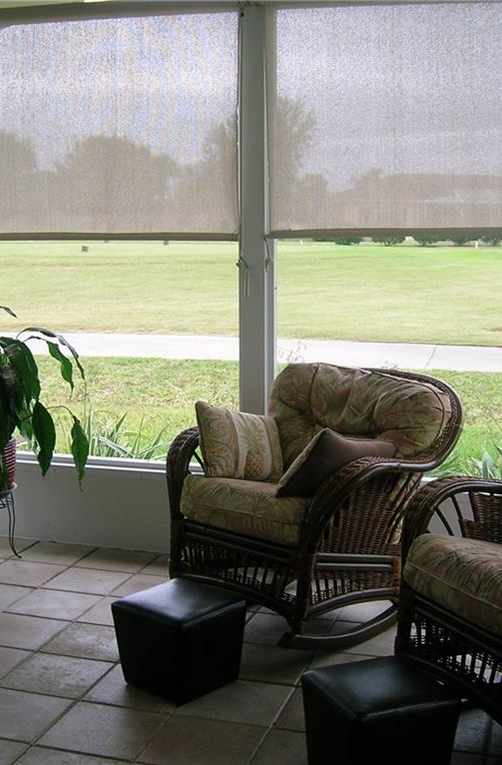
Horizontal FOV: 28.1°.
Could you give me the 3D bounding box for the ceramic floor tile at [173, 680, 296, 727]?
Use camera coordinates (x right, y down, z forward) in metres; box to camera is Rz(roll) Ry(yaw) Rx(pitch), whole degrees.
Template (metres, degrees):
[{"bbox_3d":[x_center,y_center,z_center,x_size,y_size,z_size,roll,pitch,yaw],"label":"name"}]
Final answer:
[{"bbox_3d":[-0.053,1.009,3.176,0.295,0.010,0.295,3,7,15],"label":"ceramic floor tile"}]

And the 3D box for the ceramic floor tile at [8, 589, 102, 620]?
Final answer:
[{"bbox_3d":[-0.798,0.912,4.114,0.315,0.012,0.315,2,8,16],"label":"ceramic floor tile"}]

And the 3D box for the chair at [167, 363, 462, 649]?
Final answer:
[{"bbox_3d":[0.247,0.457,3.959,0.783,0.912,0.921,8,10,41],"label":"chair"}]

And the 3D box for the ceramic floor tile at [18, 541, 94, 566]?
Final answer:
[{"bbox_3d":[-0.949,0.833,4.863,0.320,0.010,0.320,2,8,15],"label":"ceramic floor tile"}]

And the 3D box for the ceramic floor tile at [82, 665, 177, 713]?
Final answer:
[{"bbox_3d":[-0.357,1.022,3.355,0.320,0.010,0.320,2,8,15],"label":"ceramic floor tile"}]

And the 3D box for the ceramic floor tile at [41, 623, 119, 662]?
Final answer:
[{"bbox_3d":[-0.583,0.972,3.754,0.320,0.010,0.320,2,8,15],"label":"ceramic floor tile"}]

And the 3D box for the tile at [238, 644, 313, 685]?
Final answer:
[{"bbox_3d":[0.043,0.988,3.543,0.315,0.012,0.315,2,8,16],"label":"tile"}]

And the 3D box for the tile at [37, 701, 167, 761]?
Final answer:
[{"bbox_3d":[-0.436,1.045,3.009,0.315,0.012,0.315,2,8,16],"label":"tile"}]

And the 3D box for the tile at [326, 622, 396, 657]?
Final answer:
[{"bbox_3d":[0.439,0.971,3.806,0.320,0.010,0.320,2,8,15],"label":"tile"}]

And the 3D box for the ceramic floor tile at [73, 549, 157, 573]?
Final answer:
[{"bbox_3d":[-0.616,0.820,4.591,0.295,0.010,0.295,3,7,15],"label":"ceramic floor tile"}]

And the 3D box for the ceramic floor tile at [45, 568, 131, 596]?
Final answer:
[{"bbox_3d":[-0.714,0.876,4.424,0.315,0.012,0.315,2,8,16],"label":"ceramic floor tile"}]

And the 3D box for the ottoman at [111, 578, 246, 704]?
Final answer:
[{"bbox_3d":[-0.234,0.860,3.343,0.315,0.295,0.315,6,10,39],"label":"ottoman"}]

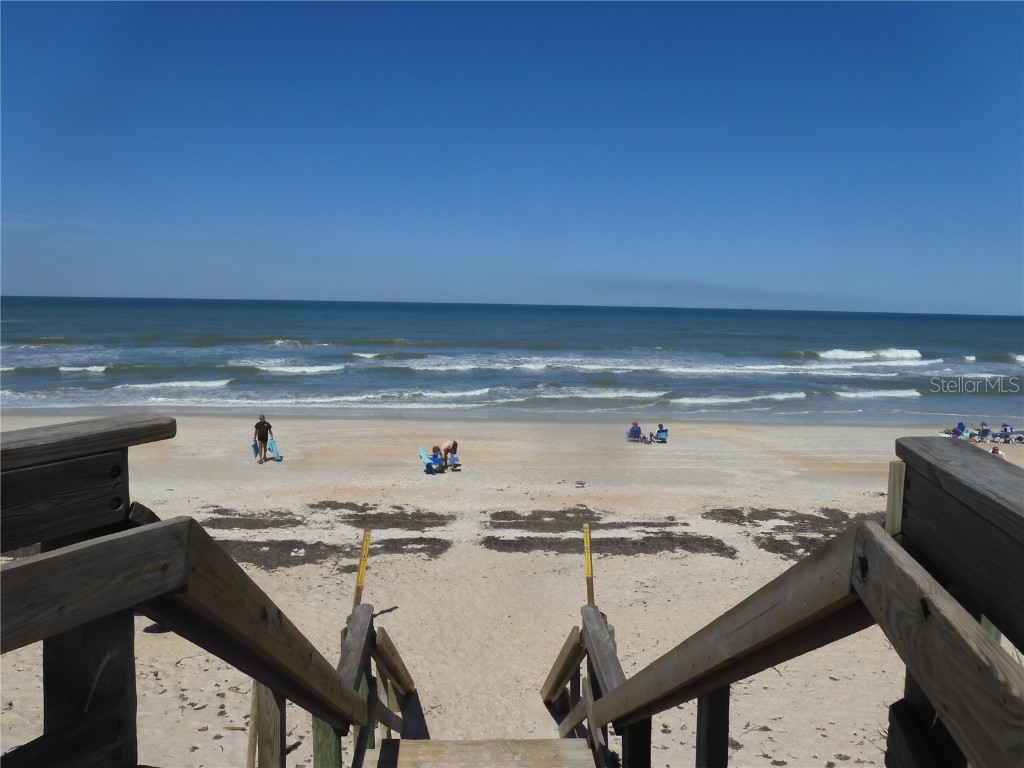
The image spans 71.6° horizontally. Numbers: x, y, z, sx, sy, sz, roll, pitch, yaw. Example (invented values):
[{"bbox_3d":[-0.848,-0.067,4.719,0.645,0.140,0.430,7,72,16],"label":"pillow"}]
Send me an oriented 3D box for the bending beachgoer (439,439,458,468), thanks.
[{"bbox_3d":[-2.326,2.570,25.736,0.850,1.050,0.550,-1,7,-17],"label":"bending beachgoer"}]

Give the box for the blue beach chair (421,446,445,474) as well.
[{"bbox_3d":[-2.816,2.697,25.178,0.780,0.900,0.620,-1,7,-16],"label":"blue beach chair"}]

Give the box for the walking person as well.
[{"bbox_3d":[-9.177,2.038,26.194,0.700,1.740,0.500,0,6,-7],"label":"walking person"}]

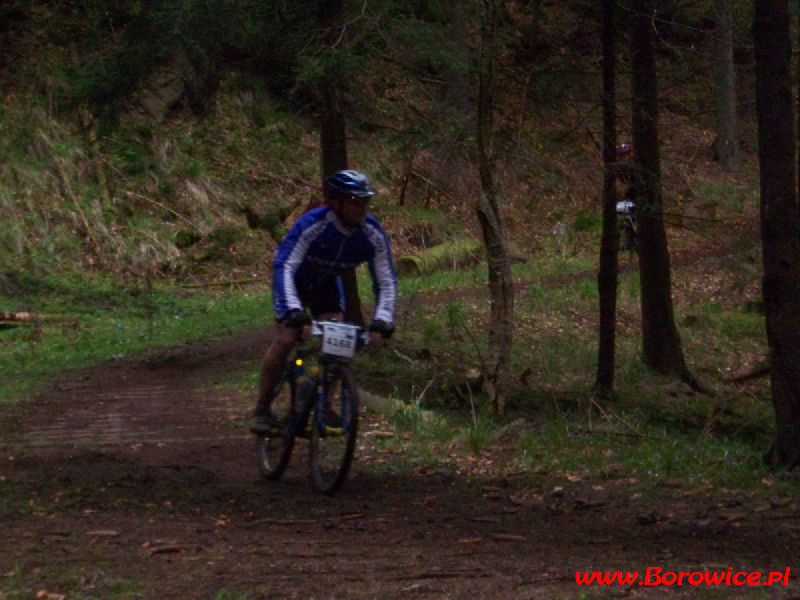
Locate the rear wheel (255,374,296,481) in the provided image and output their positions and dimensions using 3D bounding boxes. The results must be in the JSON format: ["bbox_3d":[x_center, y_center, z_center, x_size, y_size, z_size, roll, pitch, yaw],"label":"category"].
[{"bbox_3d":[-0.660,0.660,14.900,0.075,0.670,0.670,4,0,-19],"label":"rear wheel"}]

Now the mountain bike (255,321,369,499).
[{"bbox_3d":[-0.465,0.525,14.400,0.600,0.970,1.700,4,0,-19],"label":"mountain bike"}]

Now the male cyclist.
[{"bbox_3d":[-0.430,0.016,14.430,0.650,1.400,0.920,2,0,-19],"label":"male cyclist"}]

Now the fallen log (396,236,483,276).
[{"bbox_3d":[0.675,-0.580,37.300,0.340,0.340,2.830,0,5,23],"label":"fallen log"}]

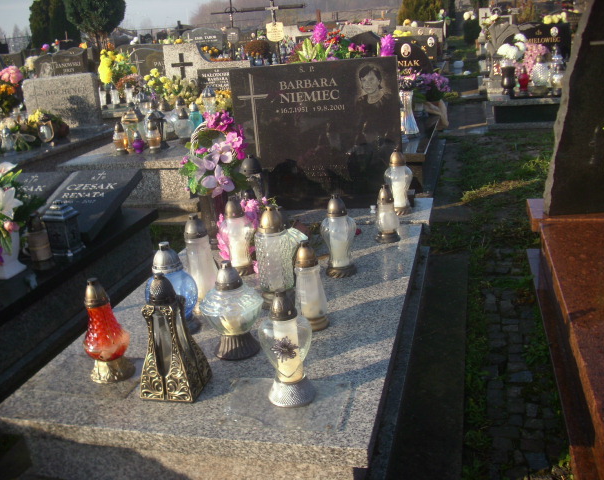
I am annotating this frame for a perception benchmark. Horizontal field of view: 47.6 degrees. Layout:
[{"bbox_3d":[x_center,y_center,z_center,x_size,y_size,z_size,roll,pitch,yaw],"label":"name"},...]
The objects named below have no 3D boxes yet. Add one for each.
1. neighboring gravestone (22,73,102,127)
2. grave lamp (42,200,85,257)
[{"bbox_3d":[-2.451,-1.422,7.000,0.820,0.510,0.120,-1,18,14],"label":"neighboring gravestone"},{"bbox_3d":[-1.094,-0.061,3.113,0.123,0.232,0.123,2,20,20],"label":"grave lamp"}]

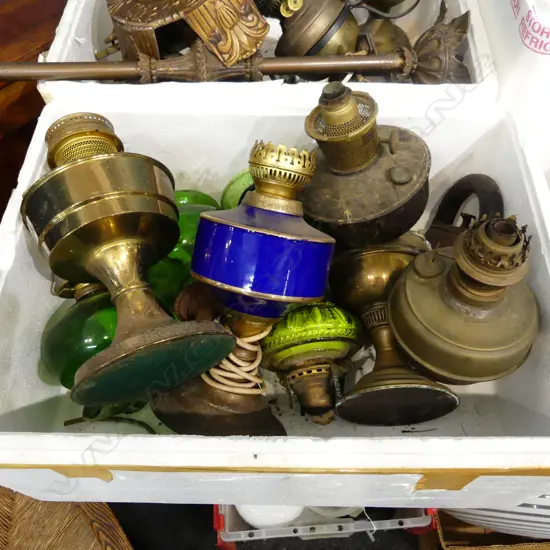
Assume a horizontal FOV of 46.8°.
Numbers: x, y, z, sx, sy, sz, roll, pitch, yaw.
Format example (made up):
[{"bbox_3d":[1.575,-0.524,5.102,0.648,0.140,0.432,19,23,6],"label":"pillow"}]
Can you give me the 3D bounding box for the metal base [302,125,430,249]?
[{"bbox_3d":[0.094,-0.096,0.678,0.145,0.065,0.145,-12,48,14],"label":"metal base"}]

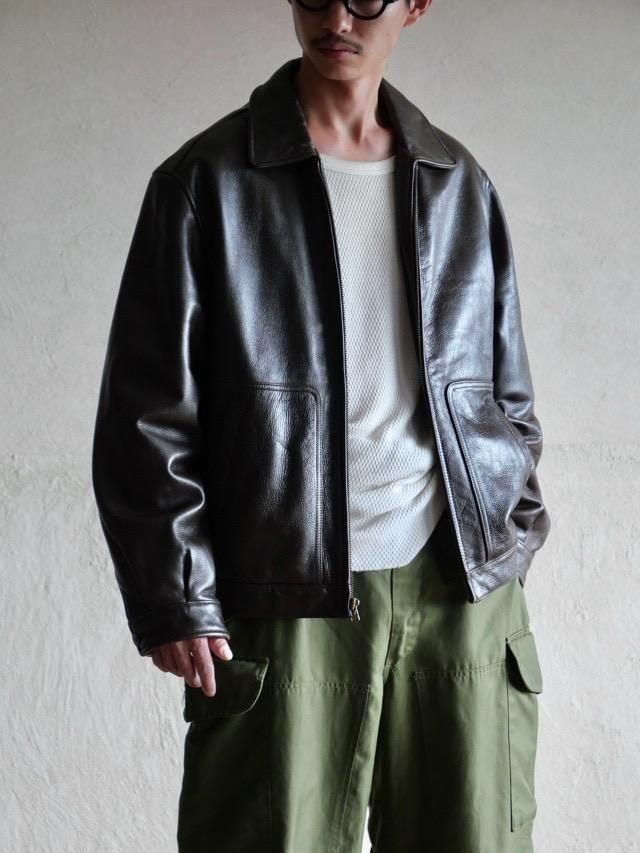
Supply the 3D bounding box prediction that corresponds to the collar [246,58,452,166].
[{"bbox_3d":[0.041,-0.398,3.100,0.250,0.135,0.170,-2,5,-22],"label":"collar"}]

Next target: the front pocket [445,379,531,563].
[{"bbox_3d":[0.212,0.055,3.100,0.130,0.230,0.055,-10,6,-39],"label":"front pocket"}]

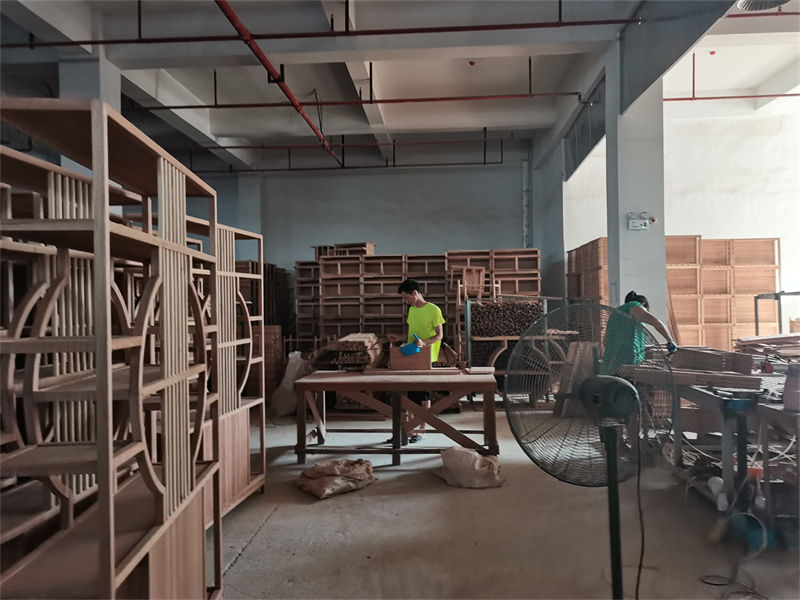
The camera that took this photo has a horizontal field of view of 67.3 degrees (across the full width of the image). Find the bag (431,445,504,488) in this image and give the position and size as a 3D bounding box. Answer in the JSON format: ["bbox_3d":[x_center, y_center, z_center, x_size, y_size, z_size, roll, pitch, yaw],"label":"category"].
[{"bbox_3d":[0.563,1.337,4.909,0.560,0.240,0.450,-1,0,4],"label":"bag"}]

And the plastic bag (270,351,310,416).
[{"bbox_3d":[-1.416,1.051,7.847,0.460,0.830,0.420,-1,0,5],"label":"plastic bag"}]

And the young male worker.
[{"bbox_3d":[0.158,0.624,6.214,0.500,1.660,0.440,-1,0,36],"label":"young male worker"}]

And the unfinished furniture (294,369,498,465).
[{"bbox_3d":[-0.025,1.085,5.737,1.820,0.750,0.800,-1,0,4],"label":"unfinished furniture"}]

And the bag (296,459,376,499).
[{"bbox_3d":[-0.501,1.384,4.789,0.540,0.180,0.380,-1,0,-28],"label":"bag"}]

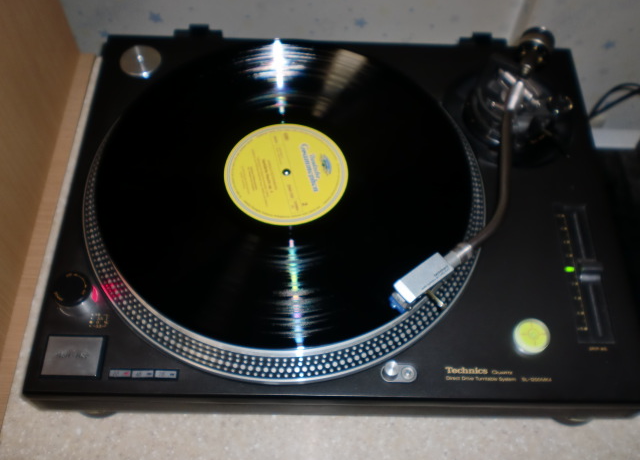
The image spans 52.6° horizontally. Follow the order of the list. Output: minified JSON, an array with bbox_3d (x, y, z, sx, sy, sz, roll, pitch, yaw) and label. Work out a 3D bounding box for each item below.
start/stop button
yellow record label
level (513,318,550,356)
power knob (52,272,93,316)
[{"bbox_3d":[-0.177,0.091,0.465,0.039,0.004,0.029,1,60,-2],"label":"start/stop button"},{"bbox_3d":[-0.027,-0.047,0.525,0.100,0.001,0.100,1,60,-2],"label":"yellow record label"},{"bbox_3d":[0.157,0.081,0.482,0.028,0.009,0.028,1,60,-2],"label":"level"},{"bbox_3d":[-0.181,0.048,0.480,0.029,0.018,0.029,1,60,-2],"label":"power knob"}]

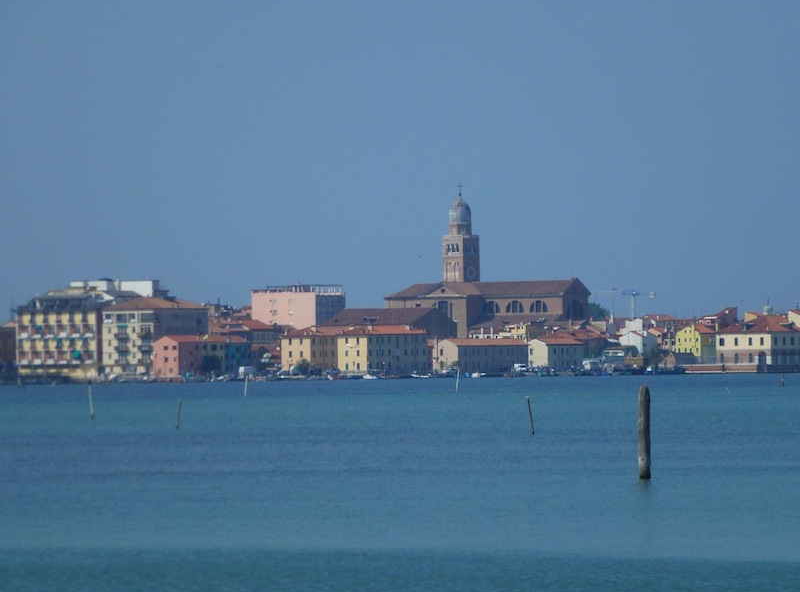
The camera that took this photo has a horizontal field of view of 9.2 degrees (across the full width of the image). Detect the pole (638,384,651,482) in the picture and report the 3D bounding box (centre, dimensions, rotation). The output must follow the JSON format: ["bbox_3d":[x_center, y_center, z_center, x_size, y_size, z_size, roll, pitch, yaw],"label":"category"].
[{"bbox_3d":[6.545,3.644,133.518,0.313,2.528,0.313,0,-1,0],"label":"pole"}]

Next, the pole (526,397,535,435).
[{"bbox_3d":[5.848,5.345,223.012,0.116,1.706,0.116,-9,-1,0],"label":"pole"}]

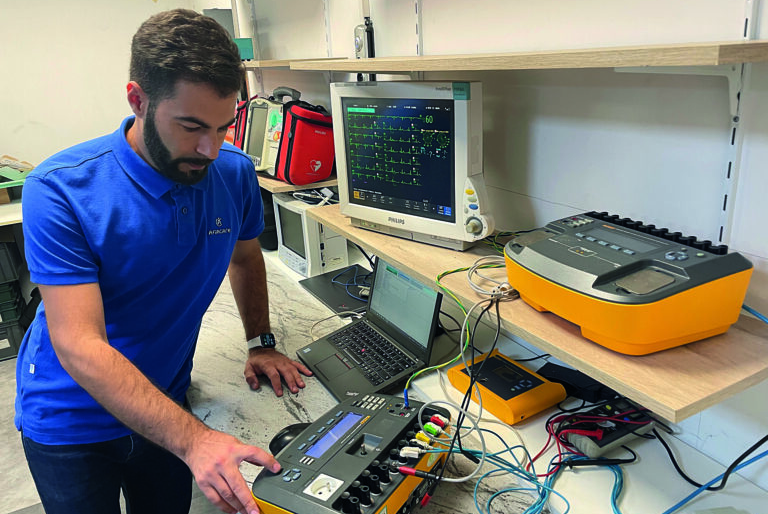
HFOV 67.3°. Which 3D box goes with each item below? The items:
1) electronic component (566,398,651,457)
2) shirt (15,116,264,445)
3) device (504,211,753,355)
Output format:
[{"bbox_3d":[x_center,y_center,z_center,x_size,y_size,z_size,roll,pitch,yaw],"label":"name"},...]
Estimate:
[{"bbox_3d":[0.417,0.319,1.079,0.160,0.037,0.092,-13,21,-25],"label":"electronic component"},{"bbox_3d":[-0.460,0.036,1.080,0.330,0.630,0.470,27,32,25],"label":"shirt"},{"bbox_3d":[0.355,0.023,0.924,0.233,0.126,0.315,-13,21,-25],"label":"device"}]

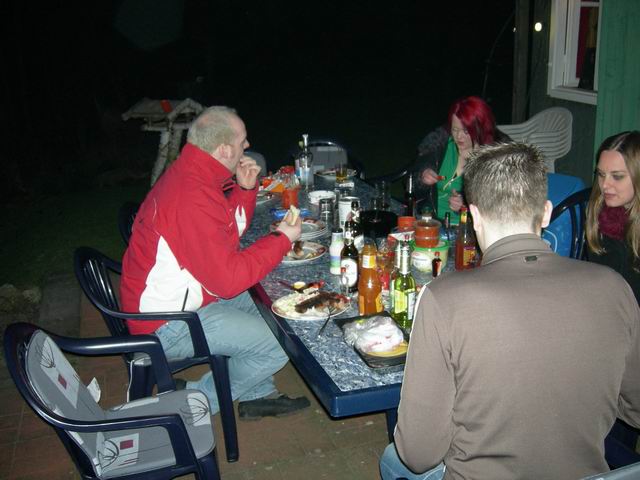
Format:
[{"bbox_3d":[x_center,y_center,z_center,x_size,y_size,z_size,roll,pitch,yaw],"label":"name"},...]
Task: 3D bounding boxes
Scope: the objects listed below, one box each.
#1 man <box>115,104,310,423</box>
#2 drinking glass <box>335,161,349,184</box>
[{"bbox_3d":[-0.428,0.119,2.672,0.770,1.310,0.540,-3,19,-7],"label":"man"},{"bbox_3d":[0.120,-0.377,3.714,0.065,0.110,0.065,-1,19,0],"label":"drinking glass"}]

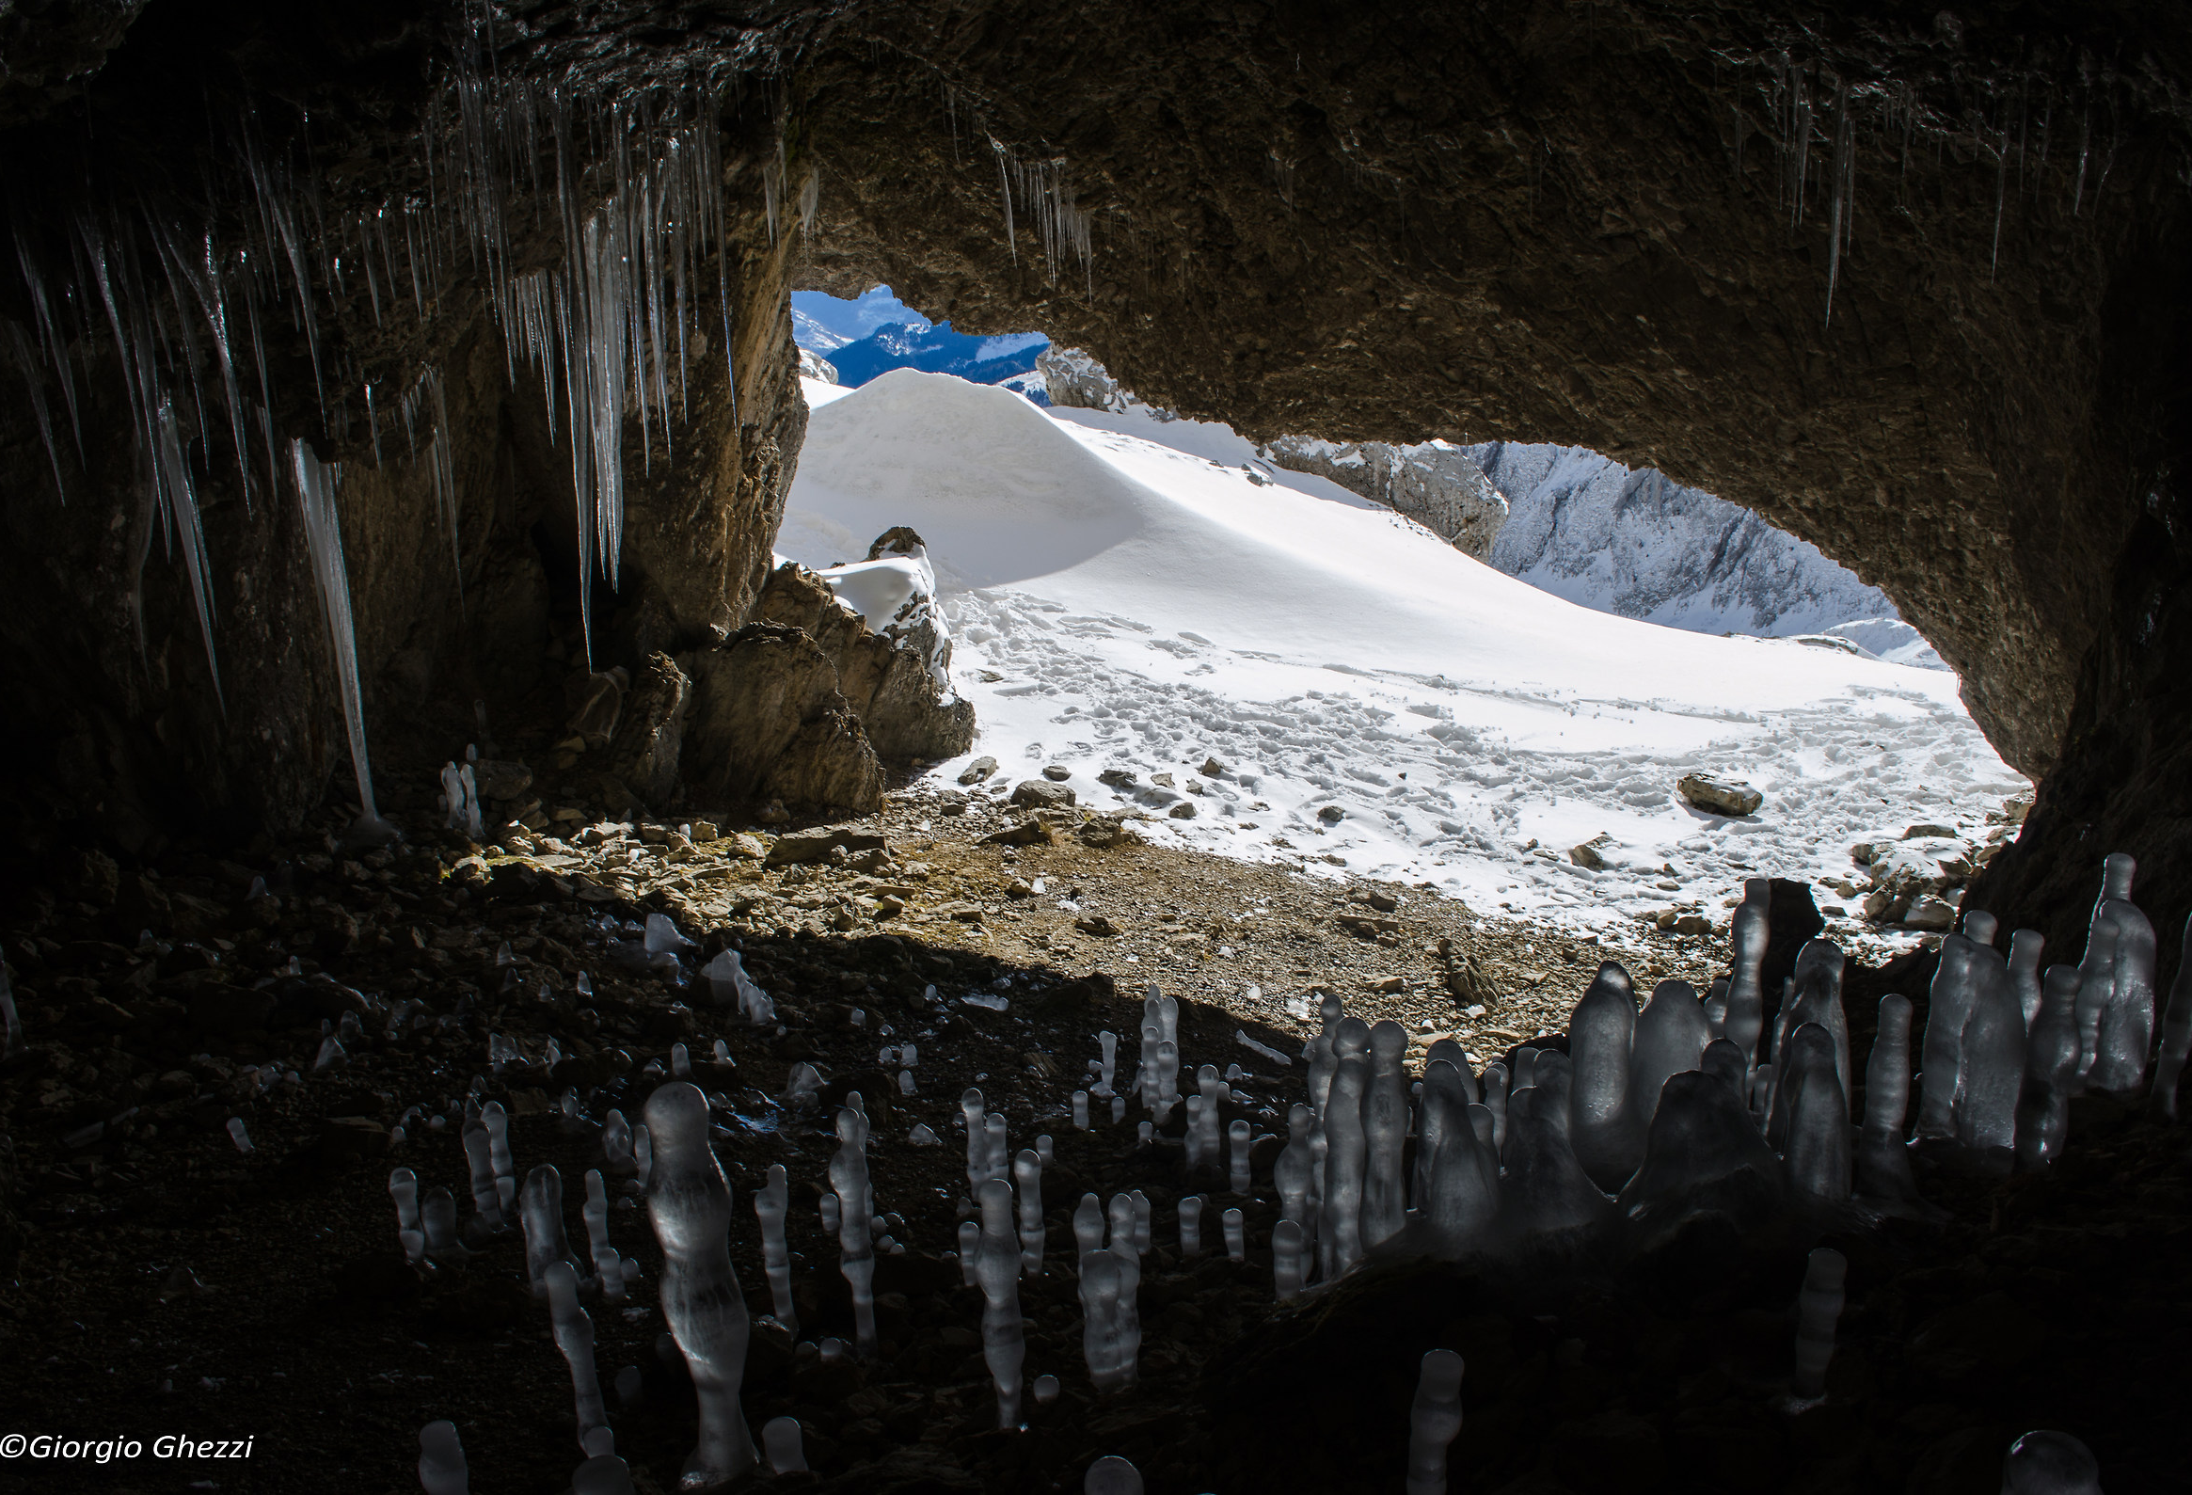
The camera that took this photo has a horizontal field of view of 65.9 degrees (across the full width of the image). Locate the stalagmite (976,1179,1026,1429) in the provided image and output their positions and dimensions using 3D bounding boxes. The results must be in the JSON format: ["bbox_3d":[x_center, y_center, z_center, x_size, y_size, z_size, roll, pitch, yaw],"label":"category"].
[{"bbox_3d":[-0.178,1.011,3.084,0.089,0.481,0.082,-1,16,-4],"label":"stalagmite"}]

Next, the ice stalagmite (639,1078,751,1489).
[{"bbox_3d":[-0.688,0.909,2.873,0.174,0.708,0.158,-4,17,-15],"label":"ice stalagmite"}]

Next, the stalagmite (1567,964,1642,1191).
[{"bbox_3d":[0.989,0.635,3.293,0.128,0.444,0.128,-2,15,0],"label":"stalagmite"}]

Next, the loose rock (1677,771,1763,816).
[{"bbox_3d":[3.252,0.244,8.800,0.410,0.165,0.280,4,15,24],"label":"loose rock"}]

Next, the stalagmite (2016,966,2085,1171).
[{"bbox_3d":[1.916,0.640,3.395,0.105,0.424,0.105,-2,15,0],"label":"stalagmite"}]

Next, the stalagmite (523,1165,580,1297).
[{"bbox_3d":[-1.069,0.939,3.319,0.091,0.264,0.091,-2,14,0],"label":"stalagmite"}]

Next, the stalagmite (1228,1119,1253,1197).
[{"bbox_3d":[0.330,0.925,3.828,0.055,0.173,0.055,-2,15,0],"label":"stalagmite"}]

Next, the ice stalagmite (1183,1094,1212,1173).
[{"bbox_3d":[0.234,0.884,3.896,0.064,0.182,0.064,-2,15,0],"label":"ice stalagmite"}]

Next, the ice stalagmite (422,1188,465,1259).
[{"bbox_3d":[-1.523,1.101,3.930,0.091,0.141,0.087,-7,17,-23],"label":"ice stalagmite"}]

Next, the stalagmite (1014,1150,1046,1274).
[{"bbox_3d":[-0.135,0.943,3.449,0.058,0.266,0.058,-2,14,0],"label":"stalagmite"}]

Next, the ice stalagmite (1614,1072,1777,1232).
[{"bbox_3d":[1.101,0.708,3.089,0.286,0.265,0.286,-2,15,0],"label":"ice stalagmite"}]

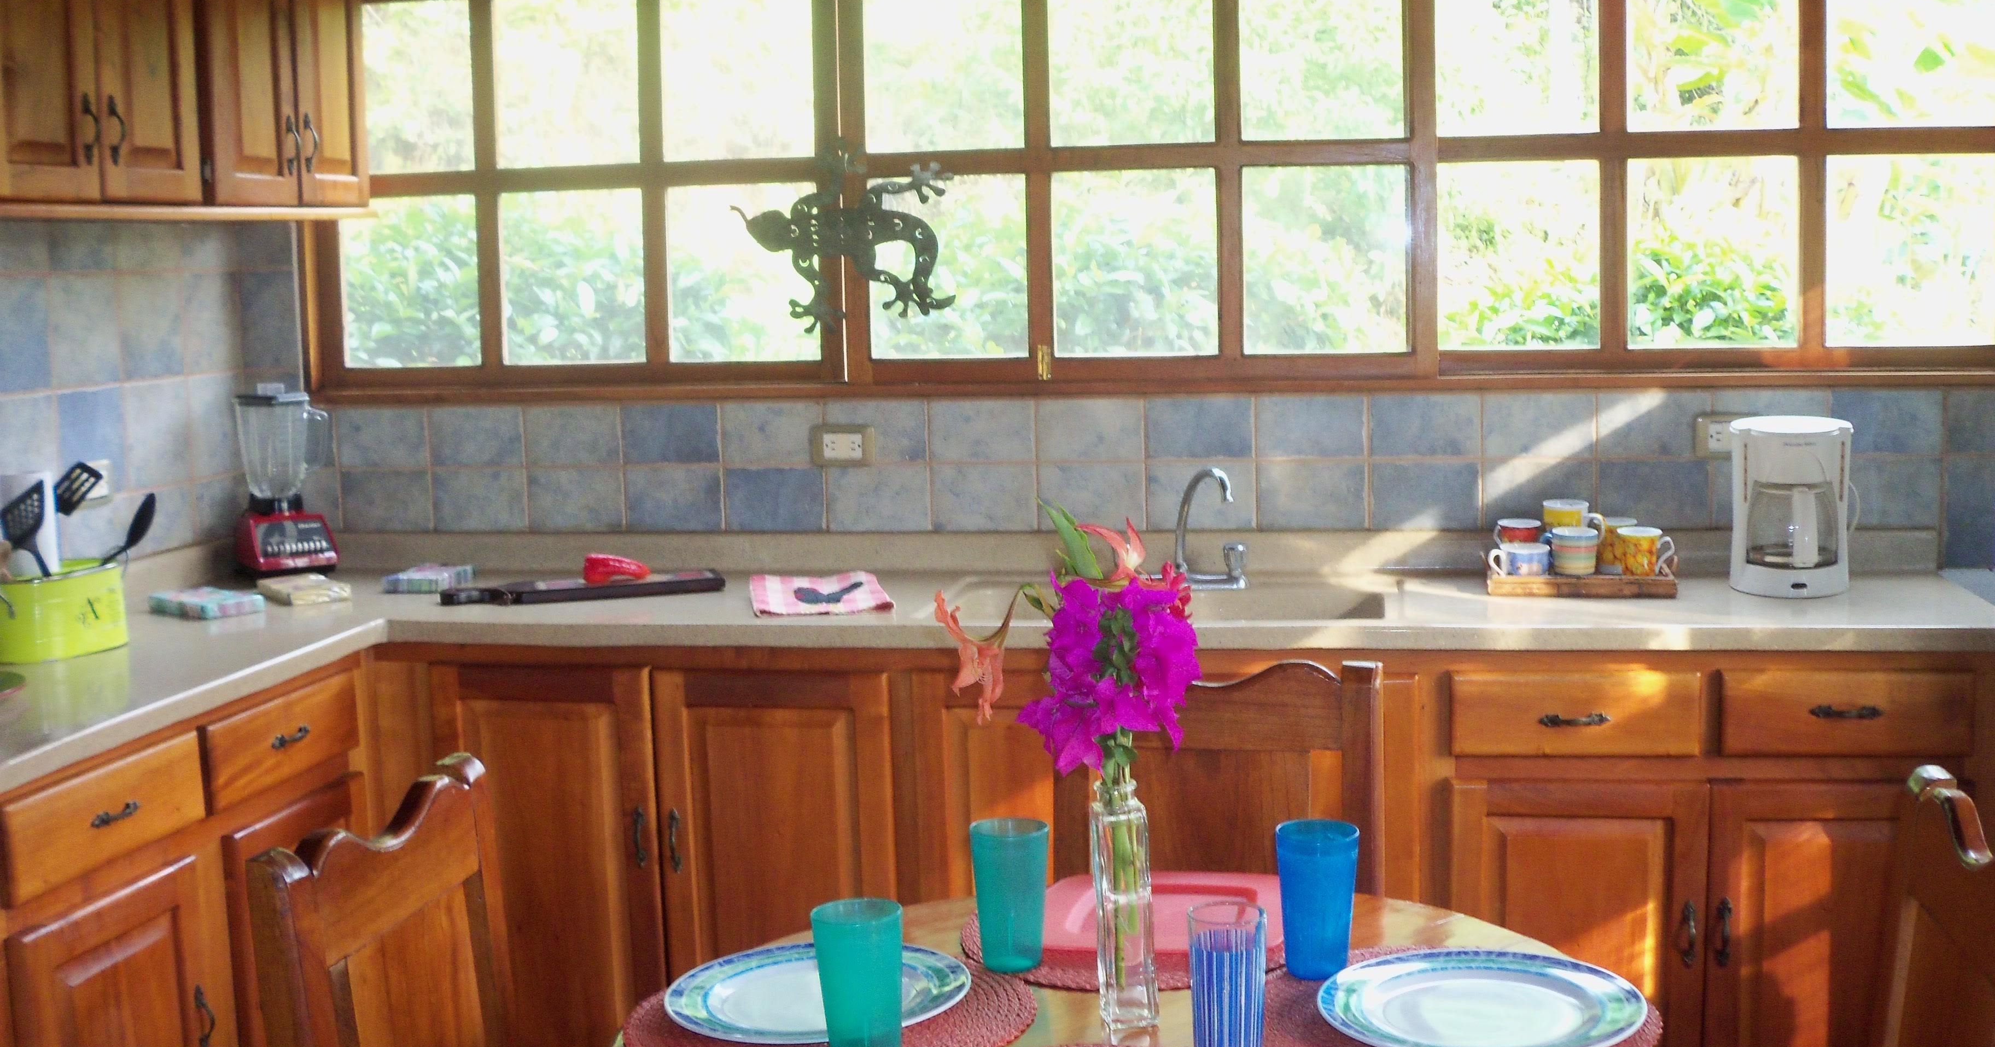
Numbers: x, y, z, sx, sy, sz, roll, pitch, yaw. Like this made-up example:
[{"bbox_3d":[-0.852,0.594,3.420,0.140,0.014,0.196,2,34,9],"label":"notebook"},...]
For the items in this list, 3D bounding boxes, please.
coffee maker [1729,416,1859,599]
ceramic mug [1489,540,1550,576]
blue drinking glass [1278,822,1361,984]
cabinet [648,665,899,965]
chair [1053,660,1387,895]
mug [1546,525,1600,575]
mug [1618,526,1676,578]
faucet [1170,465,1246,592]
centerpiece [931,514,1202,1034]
[{"bbox_3d":[1.300,-0.029,3.214,0.202,0.277,0.230,0,8,9],"label":"coffee maker"},{"bbox_3d":[0.870,0.065,3.264,0.104,0.058,0.083,0,8,9],"label":"ceramic mug"},{"bbox_3d":[0.312,0.368,1.911,0.080,0.140,0.080,0,8,12],"label":"blue drinking glass"},{"bbox_3d":[-0.312,0.581,3.465,0.400,0.770,0.545,0,8,9],"label":"cabinet"},{"bbox_3d":[0.240,0.680,2.275,0.430,0.970,0.470,0,8,9],"label":"chair"},{"bbox_3d":[0.950,0.050,3.259,0.100,0.080,0.077,5,10,39],"label":"mug"},{"bbox_3d":[1.095,0.049,3.305,0.094,0.081,0.075,0,8,12],"label":"mug"},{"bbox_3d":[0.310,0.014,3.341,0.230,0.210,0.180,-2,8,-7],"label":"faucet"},{"bbox_3d":[0.064,0.219,1.738,0.235,0.468,0.200,0,8,9],"label":"centerpiece"}]

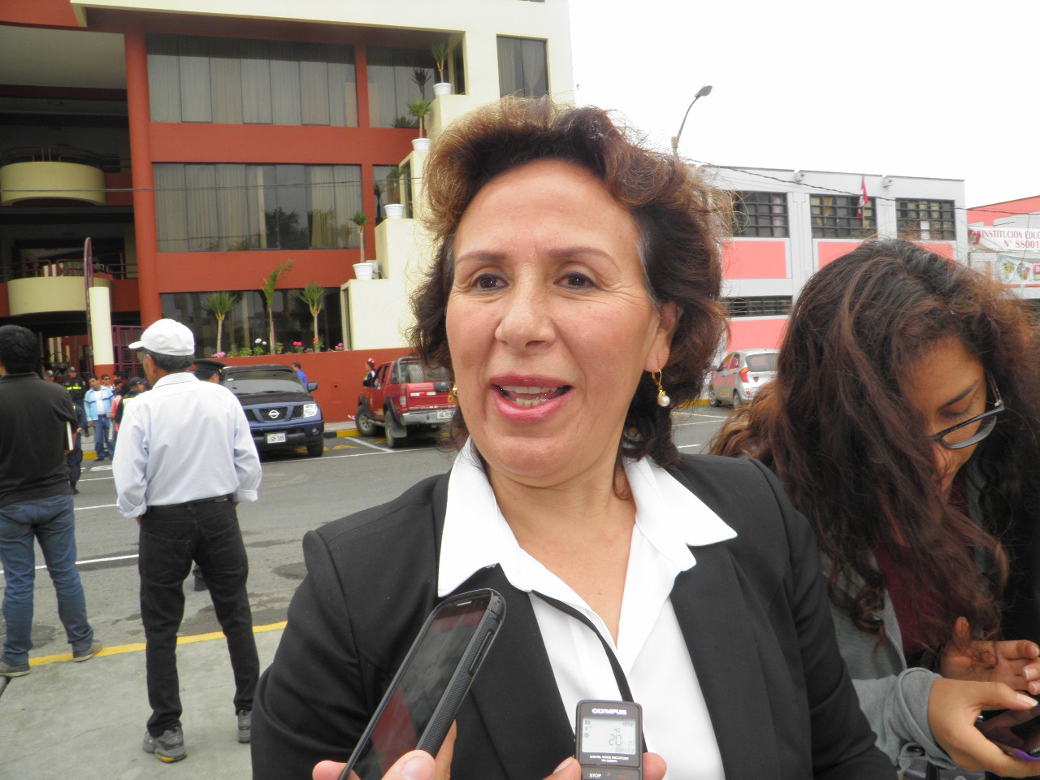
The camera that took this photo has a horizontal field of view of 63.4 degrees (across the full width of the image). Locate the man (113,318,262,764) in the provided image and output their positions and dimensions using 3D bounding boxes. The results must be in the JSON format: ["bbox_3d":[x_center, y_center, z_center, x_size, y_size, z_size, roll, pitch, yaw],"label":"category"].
[{"bbox_3d":[-1.329,0.580,3.402,0.560,1.700,0.420,-4,2,-25],"label":"man"}]

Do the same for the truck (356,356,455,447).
[{"bbox_3d":[-2.211,0.174,17.943,1.820,1.750,5.050,-4,2,-20],"label":"truck"}]

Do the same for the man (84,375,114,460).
[{"bbox_3d":[-8.530,0.594,17.067,0.580,1.710,0.360,-4,3,-27],"label":"man"}]

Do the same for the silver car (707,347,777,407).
[{"bbox_3d":[6.000,-0.315,21.788,1.600,1.480,3.600,-3,2,0],"label":"silver car"}]

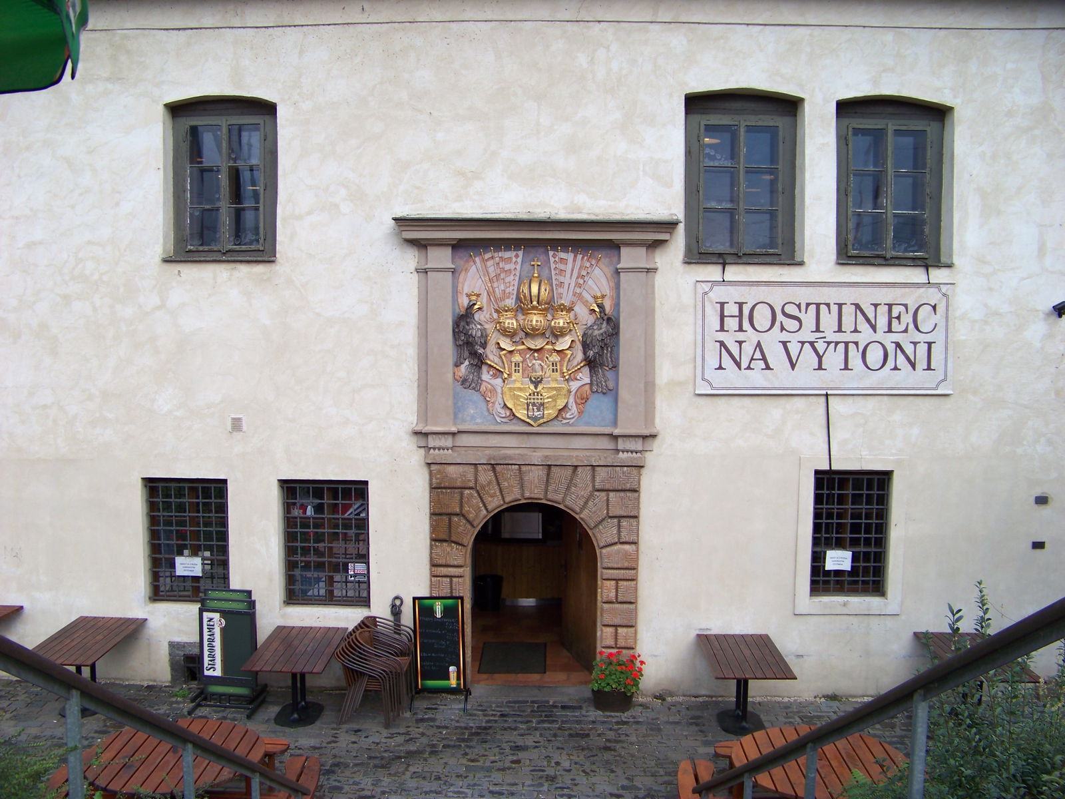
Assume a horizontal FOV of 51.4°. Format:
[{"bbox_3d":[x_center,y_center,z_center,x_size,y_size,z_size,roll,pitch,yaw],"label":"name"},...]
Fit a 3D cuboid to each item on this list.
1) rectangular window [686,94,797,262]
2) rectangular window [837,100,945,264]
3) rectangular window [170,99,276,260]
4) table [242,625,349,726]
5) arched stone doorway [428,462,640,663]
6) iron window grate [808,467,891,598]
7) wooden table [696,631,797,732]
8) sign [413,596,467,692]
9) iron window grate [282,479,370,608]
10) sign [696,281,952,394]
[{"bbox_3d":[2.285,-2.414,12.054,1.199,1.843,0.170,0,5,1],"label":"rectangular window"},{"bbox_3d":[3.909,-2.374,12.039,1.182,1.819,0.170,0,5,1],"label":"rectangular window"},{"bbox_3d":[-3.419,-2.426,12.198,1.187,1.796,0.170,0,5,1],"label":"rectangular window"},{"bbox_3d":[-2.474,2.993,11.787,0.810,0.745,1.450,0,5,0],"label":"table"},{"bbox_3d":[0.028,1.961,12.317,2.290,2.520,0.320,0,5,1],"label":"arched stone doorway"},{"bbox_3d":[3.612,1.524,12.605,0.876,1.436,0.150,0,5,0],"label":"iron window grate"},{"bbox_3d":[2.161,2.976,11.425,0.800,0.735,1.430,0,5,1],"label":"wooden table"},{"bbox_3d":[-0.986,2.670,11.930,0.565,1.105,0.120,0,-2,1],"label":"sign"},{"bbox_3d":[-2.354,1.645,12.662,0.956,1.437,0.150,0,5,0],"label":"iron window grate"},{"bbox_3d":[3.154,-0.659,11.882,2.710,1.198,0.050,0,5,1],"label":"sign"}]

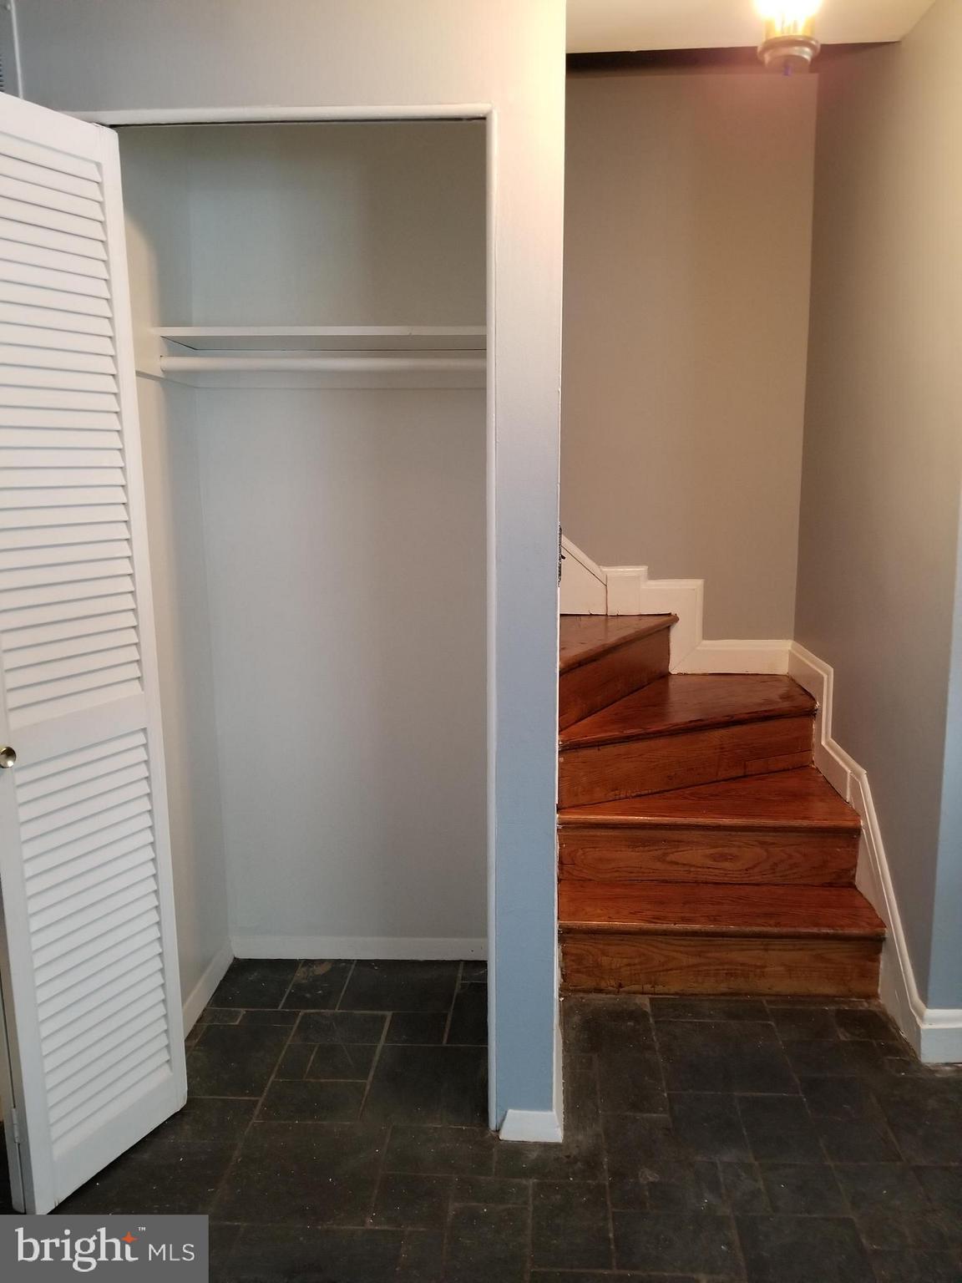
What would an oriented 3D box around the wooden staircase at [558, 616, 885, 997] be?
[{"bbox_3d":[0.652,0.424,2.965,0.832,0.880,1.052,0,9,3],"label":"wooden staircase"}]

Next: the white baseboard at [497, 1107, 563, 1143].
[{"bbox_3d":[0.104,0.997,1.993,0.128,0.065,0.024,0,9,3],"label":"white baseboard"}]

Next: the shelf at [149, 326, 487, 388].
[{"bbox_3d":[-0.347,-0.684,2.336,0.777,0.110,0.330,0,9,3],"label":"shelf"}]

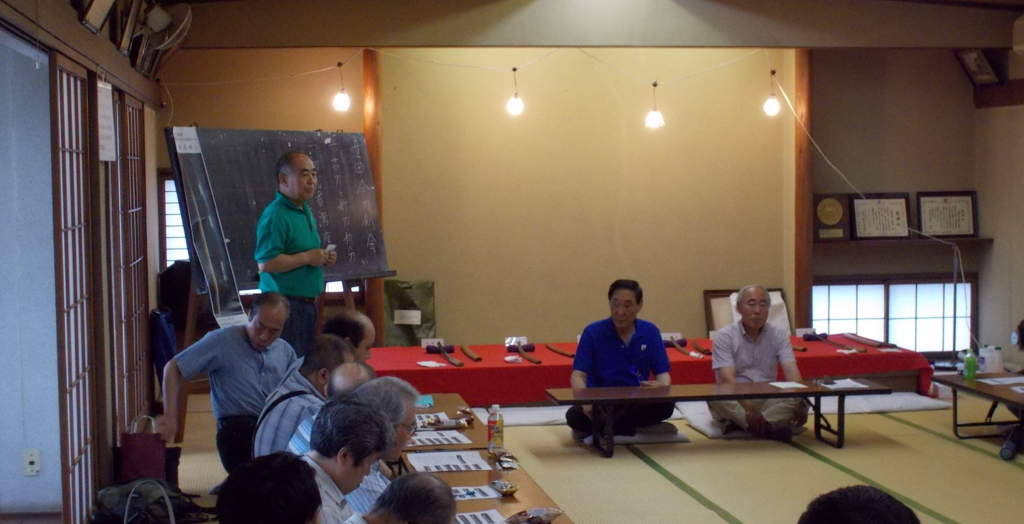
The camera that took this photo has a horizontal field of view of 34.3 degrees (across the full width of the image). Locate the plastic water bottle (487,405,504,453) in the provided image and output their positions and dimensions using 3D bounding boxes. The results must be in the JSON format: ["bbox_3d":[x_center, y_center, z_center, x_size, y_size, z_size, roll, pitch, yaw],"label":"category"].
[{"bbox_3d":[-0.066,0.700,6.999,0.066,0.200,0.066,-1,3,-8],"label":"plastic water bottle"}]

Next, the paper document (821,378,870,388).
[{"bbox_3d":[1.820,0.666,9.061,0.215,0.008,0.290,-1,3,-8],"label":"paper document"}]

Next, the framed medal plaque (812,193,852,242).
[{"bbox_3d":[2.377,-0.326,12.323,0.255,0.340,0.030,-1,-7,-9],"label":"framed medal plaque"}]

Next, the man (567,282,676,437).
[{"bbox_3d":[0.605,0.537,9.405,0.600,0.860,0.620,-1,3,-3],"label":"man"}]

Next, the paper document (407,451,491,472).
[{"bbox_3d":[-0.259,0.815,6.783,0.297,0.008,0.425,-1,3,-9],"label":"paper document"}]

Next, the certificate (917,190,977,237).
[{"bbox_3d":[3.180,-0.345,12.057,0.453,0.332,0.030,-1,-6,-8],"label":"certificate"}]

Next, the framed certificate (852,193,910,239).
[{"bbox_3d":[2.677,-0.331,11.983,0.440,0.332,0.030,-1,-6,-8],"label":"framed certificate"}]

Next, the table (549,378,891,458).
[{"bbox_3d":[1.105,0.847,8.934,1.800,0.322,0.450,-1,3,-8],"label":"table"}]

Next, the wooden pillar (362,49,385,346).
[{"bbox_3d":[-0.996,-0.369,11.963,0.128,2.382,0.128,-1,3,-9],"label":"wooden pillar"}]

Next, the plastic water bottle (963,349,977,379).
[{"bbox_3d":[2.527,0.559,9.147,0.067,0.172,0.067,-1,3,-8],"label":"plastic water bottle"}]

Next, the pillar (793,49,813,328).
[{"bbox_3d":[2.098,-0.445,11.935,0.125,2.400,0.125,-1,3,-8],"label":"pillar"}]

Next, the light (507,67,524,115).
[{"bbox_3d":[0.025,-1.218,11.789,0.118,0.335,0.118,-1,3,0],"label":"light"}]

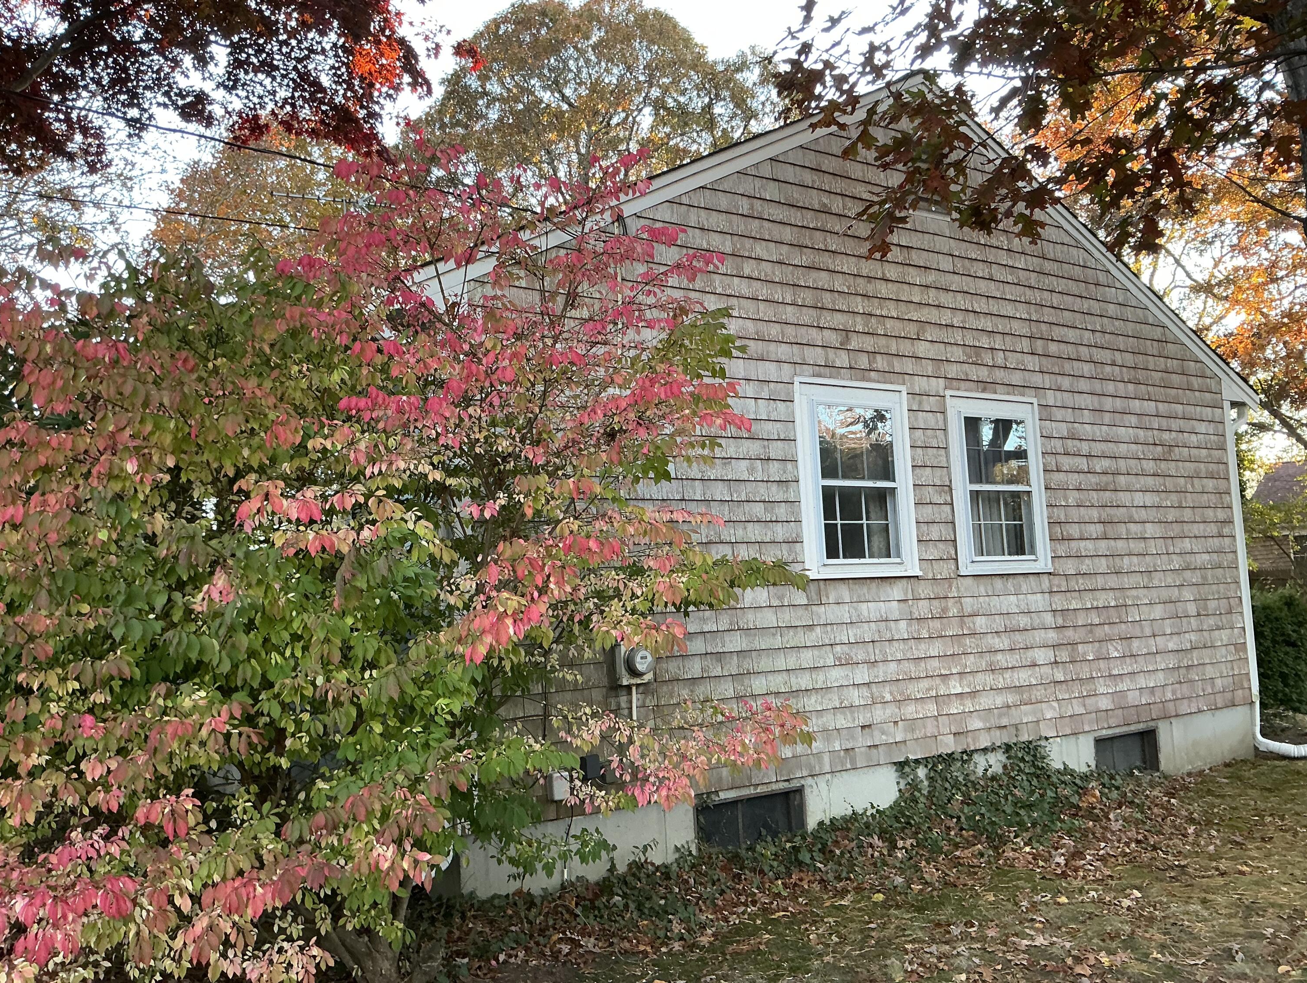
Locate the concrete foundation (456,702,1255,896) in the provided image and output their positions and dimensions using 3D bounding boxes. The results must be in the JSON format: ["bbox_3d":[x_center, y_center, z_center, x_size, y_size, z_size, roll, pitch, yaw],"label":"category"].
[{"bbox_3d":[2.070,2.068,7.535,7.401,0.462,0.300,1,-7,-32],"label":"concrete foundation"}]

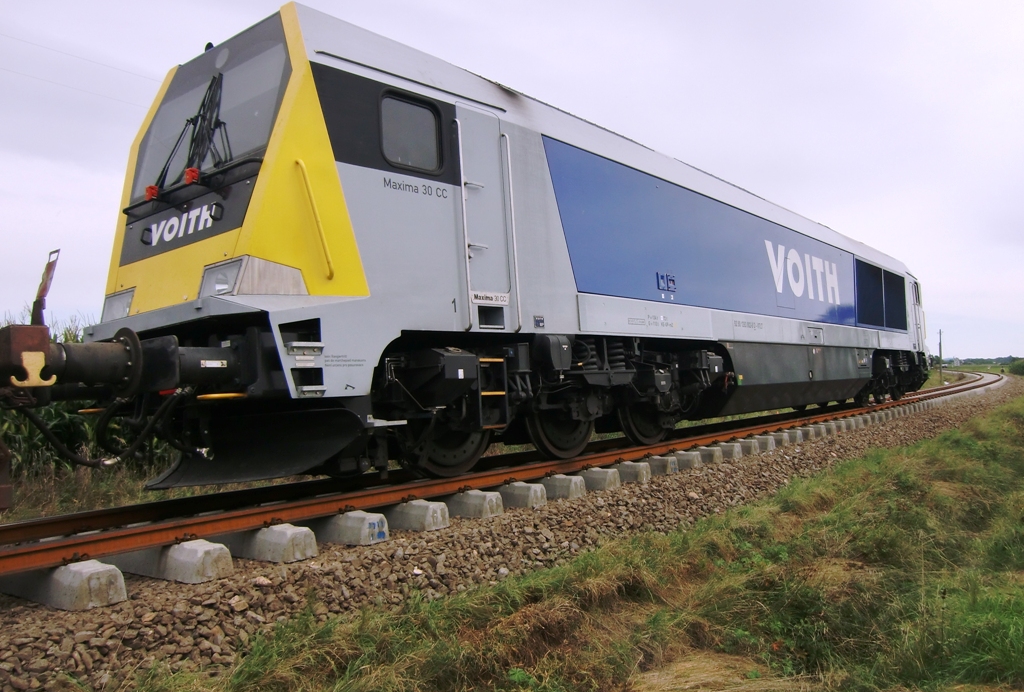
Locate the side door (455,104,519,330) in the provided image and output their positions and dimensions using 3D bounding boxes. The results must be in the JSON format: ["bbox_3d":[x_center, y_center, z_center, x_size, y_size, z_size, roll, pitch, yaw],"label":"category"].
[{"bbox_3d":[-0.223,-1.231,6.918,0.100,2.150,0.670,-7,-6,40],"label":"side door"}]

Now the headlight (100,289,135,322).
[{"bbox_3d":[-3.624,-0.363,6.548,0.520,0.290,0.150,-7,-6,40],"label":"headlight"}]

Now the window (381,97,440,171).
[{"bbox_3d":[-0.891,-1.905,6.331,0.560,0.600,0.080,0,-6,-44],"label":"window"}]

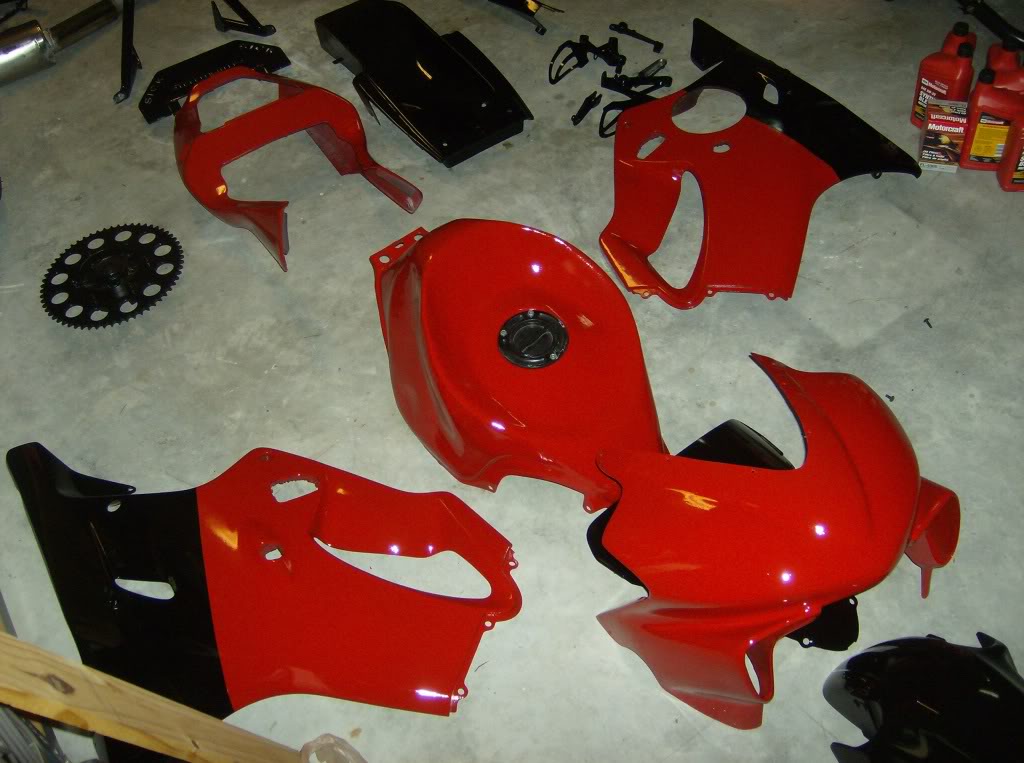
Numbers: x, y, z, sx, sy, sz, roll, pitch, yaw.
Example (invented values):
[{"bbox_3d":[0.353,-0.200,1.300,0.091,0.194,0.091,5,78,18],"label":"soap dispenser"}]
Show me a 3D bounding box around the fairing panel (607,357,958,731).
[{"bbox_3d":[0.387,0.198,1.626,0.560,0.280,0.450,-34,54,-19],"label":"fairing panel"}]

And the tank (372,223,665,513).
[{"bbox_3d":[-0.043,-0.097,1.938,0.420,0.270,0.740,-27,52,-13],"label":"tank"}]

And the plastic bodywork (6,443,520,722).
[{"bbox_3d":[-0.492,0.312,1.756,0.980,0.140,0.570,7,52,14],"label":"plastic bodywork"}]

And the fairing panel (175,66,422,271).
[{"bbox_3d":[-0.517,-0.516,2.391,0.410,0.210,0.600,-27,52,-13],"label":"fairing panel"}]

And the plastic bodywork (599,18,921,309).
[{"bbox_3d":[0.420,-0.490,2.274,0.700,0.140,0.810,-32,53,-17],"label":"plastic bodywork"}]

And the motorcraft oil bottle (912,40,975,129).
[{"bbox_3d":[0.923,-0.617,2.250,0.063,0.218,0.105,-39,56,-21],"label":"motorcraft oil bottle"}]

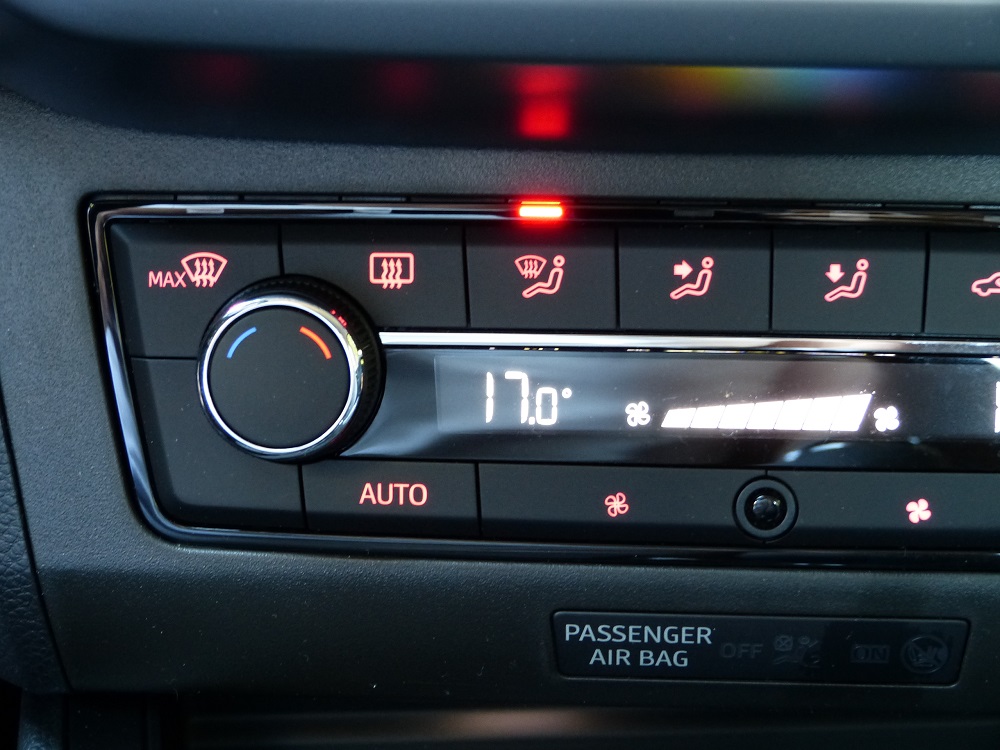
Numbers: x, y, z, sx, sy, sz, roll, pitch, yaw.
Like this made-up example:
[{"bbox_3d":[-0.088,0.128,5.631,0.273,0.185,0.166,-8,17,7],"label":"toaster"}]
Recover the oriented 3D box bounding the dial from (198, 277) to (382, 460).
[{"bbox_3d":[-0.035,0.000,0.387,0.030,0.030,0.014,1,6,3],"label":"dial"}]

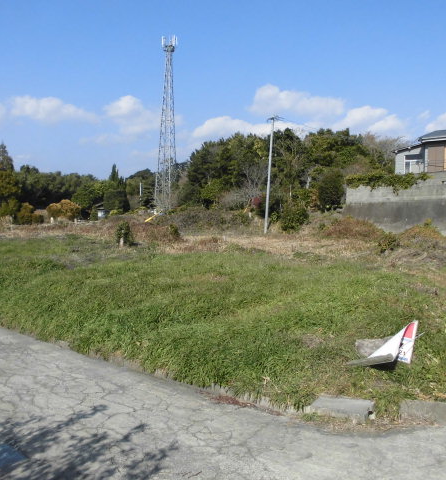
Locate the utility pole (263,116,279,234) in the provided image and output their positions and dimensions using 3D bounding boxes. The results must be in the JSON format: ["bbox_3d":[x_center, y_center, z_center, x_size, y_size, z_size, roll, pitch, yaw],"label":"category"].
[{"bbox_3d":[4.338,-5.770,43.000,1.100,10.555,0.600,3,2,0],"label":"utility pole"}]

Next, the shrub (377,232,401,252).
[{"bbox_3d":[7.447,0.112,21.500,1.073,0.895,1.000,1,2,0],"label":"shrub"}]

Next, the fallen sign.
[{"bbox_3d":[1.619,1.044,4.850,0.700,0.450,0.400,1,2,-15],"label":"fallen sign"}]

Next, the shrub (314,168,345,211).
[{"bbox_3d":[8.197,-3.887,37.000,2.410,3.230,2.290,2,2,12],"label":"shrub"}]

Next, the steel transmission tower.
[{"bbox_3d":[-10.578,-21.812,90.000,3.400,33.660,3.400,2,2,21],"label":"steel transmission tower"}]

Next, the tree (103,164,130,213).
[{"bbox_3d":[-15.952,-7.714,72.000,3.894,7.190,3.600,1,2,0],"label":"tree"}]

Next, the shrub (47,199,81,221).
[{"bbox_3d":[-16.486,-3.172,50.000,3.470,2.290,2.950,1,2,-18],"label":"shrub"}]

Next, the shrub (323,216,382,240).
[{"bbox_3d":[7.947,-0.706,29.500,3.730,1.470,2.420,2,2,15],"label":"shrub"}]

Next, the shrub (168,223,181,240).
[{"bbox_3d":[-2.775,-0.486,27.500,0.801,1.030,0.850,1,2,0],"label":"shrub"}]

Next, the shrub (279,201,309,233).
[{"bbox_3d":[5.355,-1.760,36.000,2.200,2.400,2.090,1,2,8],"label":"shrub"}]

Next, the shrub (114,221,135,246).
[{"bbox_3d":[-4.158,-0.277,20.500,0.853,1.109,0.850,1,2,0],"label":"shrub"}]

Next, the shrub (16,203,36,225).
[{"bbox_3d":[-18.900,-2.536,46.000,1.880,2.110,1.780,0,2,-22],"label":"shrub"}]

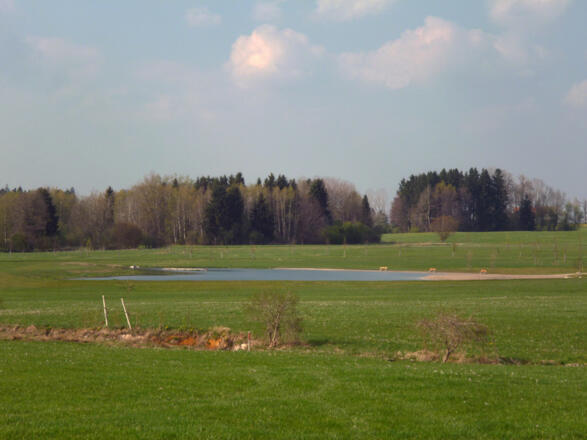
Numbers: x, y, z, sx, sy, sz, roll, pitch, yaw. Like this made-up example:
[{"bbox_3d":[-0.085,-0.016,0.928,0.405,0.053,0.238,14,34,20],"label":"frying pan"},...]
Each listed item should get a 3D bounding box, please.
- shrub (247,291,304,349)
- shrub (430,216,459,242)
[{"bbox_3d":[-0.755,3.952,66.000,2.224,2.304,2.113,0,-1,0],"label":"shrub"},{"bbox_3d":[40.897,2.573,450.000,7.584,7.042,7.584,0,-1,0],"label":"shrub"}]

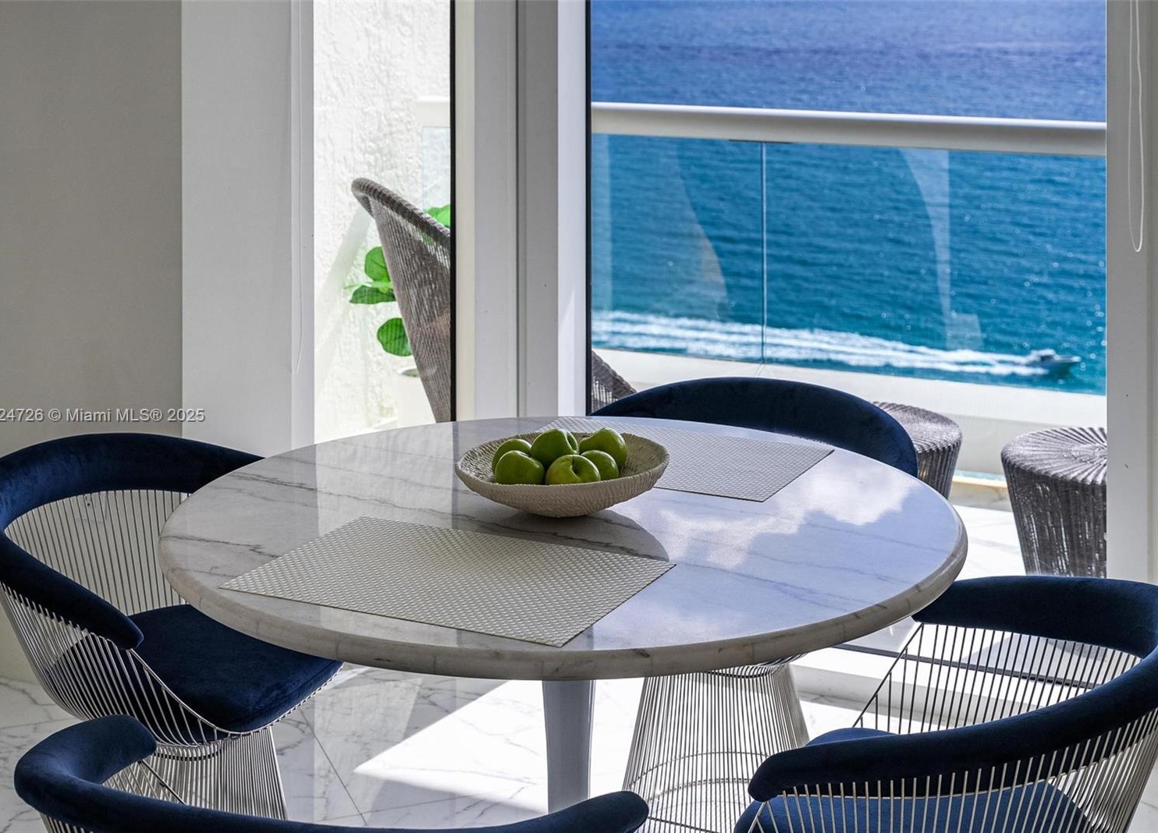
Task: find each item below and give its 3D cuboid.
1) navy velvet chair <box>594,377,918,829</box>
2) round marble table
[{"bbox_3d":[0.270,0.368,3.328,0.673,0.737,0.570,8,16,28],"label":"navy velvet chair"},{"bbox_3d":[-0.023,0.497,2.835,1.187,0.725,1.187,0,14,0],"label":"round marble table"}]

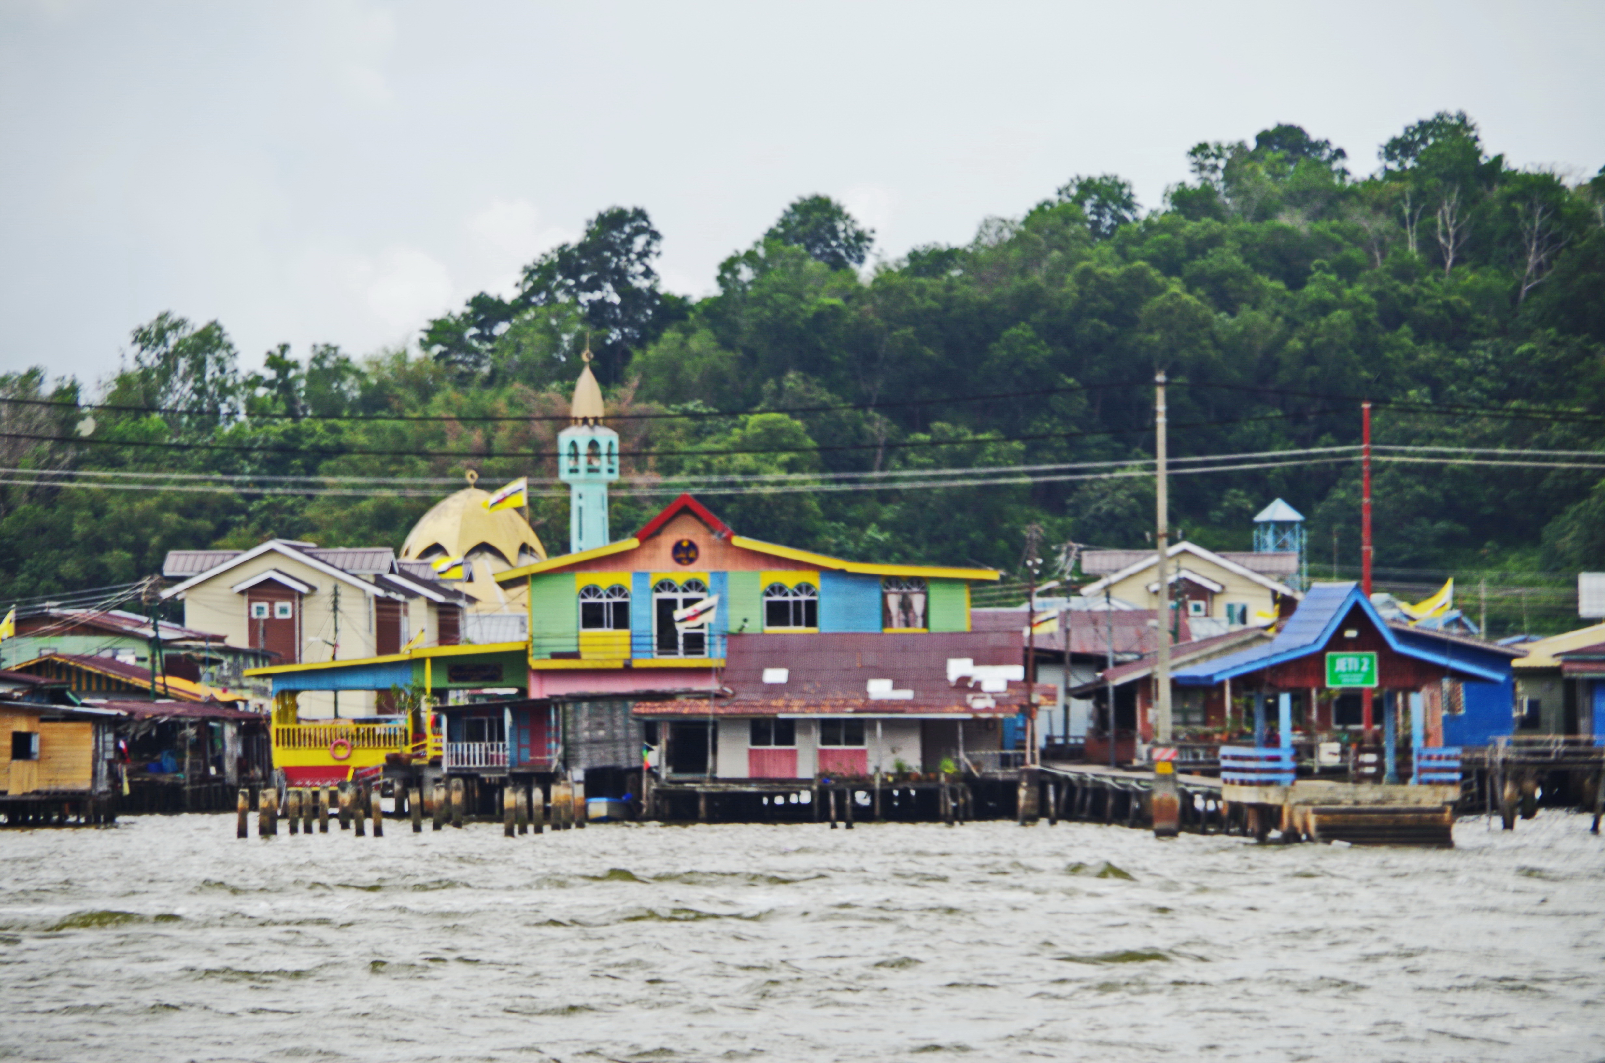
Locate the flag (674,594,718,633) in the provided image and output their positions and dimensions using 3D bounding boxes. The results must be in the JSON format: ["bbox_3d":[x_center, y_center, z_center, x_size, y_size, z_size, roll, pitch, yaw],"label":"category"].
[{"bbox_3d":[-3.392,2.612,286.000,1.400,1.270,0.400,0,-1,0],"label":"flag"}]

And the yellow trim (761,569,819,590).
[{"bbox_3d":[-0.425,1.577,290.000,1.860,0.660,0.120,0,-1,0],"label":"yellow trim"}]

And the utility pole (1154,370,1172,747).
[{"bbox_3d":[11.333,0.849,283.000,0.380,11.840,0.380,-1,-1,0],"label":"utility pole"}]

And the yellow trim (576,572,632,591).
[{"bbox_3d":[-6.394,1.618,290.000,1.820,0.610,0.120,0,-1,0],"label":"yellow trim"}]

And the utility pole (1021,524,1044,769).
[{"bbox_3d":[7.758,3.866,303.000,0.650,8.282,0.500,0,-1,0],"label":"utility pole"}]

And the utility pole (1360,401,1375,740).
[{"bbox_3d":[19.613,1.392,312.000,0.350,11.878,0.350,0,-1,0],"label":"utility pole"}]

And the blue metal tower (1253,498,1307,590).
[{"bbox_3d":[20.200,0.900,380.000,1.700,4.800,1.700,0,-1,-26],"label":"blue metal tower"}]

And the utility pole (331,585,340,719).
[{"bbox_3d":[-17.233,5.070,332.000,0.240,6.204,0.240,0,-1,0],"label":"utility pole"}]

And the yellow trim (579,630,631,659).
[{"bbox_3d":[-6.791,3.911,309.000,1.780,1.013,0.080,0,-1,0],"label":"yellow trim"}]

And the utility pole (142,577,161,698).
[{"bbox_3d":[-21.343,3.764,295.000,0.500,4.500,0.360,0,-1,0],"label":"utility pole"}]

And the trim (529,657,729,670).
[{"bbox_3d":[-5.631,4.256,289.300,6.300,0.400,0.200,0,-1,0],"label":"trim"}]

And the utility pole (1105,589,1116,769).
[{"bbox_3d":[10.366,4.949,302.000,0.200,6.065,0.200,-1,-1,0],"label":"utility pole"}]

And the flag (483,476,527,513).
[{"bbox_3d":[-9.524,-1.185,288.000,1.400,1.130,0.400,0,-1,0],"label":"flag"}]

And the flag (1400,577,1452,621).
[{"bbox_3d":[17.910,1.961,258.000,1.500,1.200,0.450,0,-1,0],"label":"flag"}]

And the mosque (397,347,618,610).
[{"bbox_3d":[-15.445,0.688,470.000,12.000,20.712,12.000,0,-1,0],"label":"mosque"}]

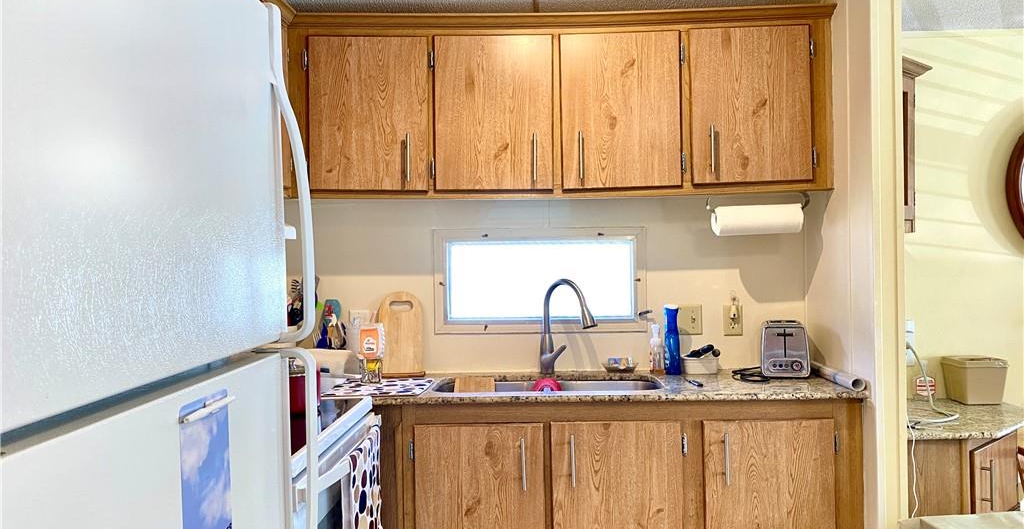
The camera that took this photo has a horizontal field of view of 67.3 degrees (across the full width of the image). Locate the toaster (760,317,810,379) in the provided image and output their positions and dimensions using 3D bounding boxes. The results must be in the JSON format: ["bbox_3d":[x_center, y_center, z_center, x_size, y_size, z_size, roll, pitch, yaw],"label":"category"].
[{"bbox_3d":[0.996,0.298,2.795,0.172,0.193,0.245,-1,0,20],"label":"toaster"}]

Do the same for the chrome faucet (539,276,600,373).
[{"bbox_3d":[0.200,0.229,2.839,0.235,0.362,0.100,-1,0,44],"label":"chrome faucet"}]

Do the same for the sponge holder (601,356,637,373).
[{"bbox_3d":[0.404,0.378,2.877,0.132,0.055,0.090,-1,0,2],"label":"sponge holder"}]

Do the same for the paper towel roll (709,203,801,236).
[{"bbox_3d":[0.836,-0.153,2.618,0.282,0.102,0.102,-2,0,2],"label":"paper towel roll"}]

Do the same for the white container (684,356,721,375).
[{"bbox_3d":[0.694,0.368,2.847,0.135,0.066,0.105,-1,0,2],"label":"white container"}]

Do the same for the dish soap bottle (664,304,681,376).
[{"bbox_3d":[0.587,0.271,2.827,0.057,0.260,0.058,-1,0,39],"label":"dish soap bottle"}]

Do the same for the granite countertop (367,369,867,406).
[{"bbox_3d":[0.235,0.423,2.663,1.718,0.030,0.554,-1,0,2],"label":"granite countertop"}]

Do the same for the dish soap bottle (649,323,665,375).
[{"bbox_3d":[0.527,0.311,2.817,0.056,0.186,0.054,-1,0,19],"label":"dish soap bottle"}]

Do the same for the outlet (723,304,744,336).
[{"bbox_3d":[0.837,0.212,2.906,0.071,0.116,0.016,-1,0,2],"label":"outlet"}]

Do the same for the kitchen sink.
[{"bbox_3d":[0.123,0.515,2.654,0.787,0.200,0.367,-1,0,2],"label":"kitchen sink"}]

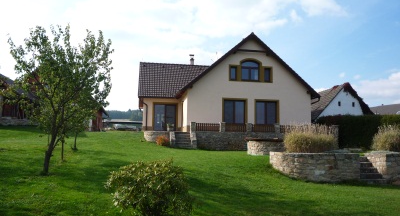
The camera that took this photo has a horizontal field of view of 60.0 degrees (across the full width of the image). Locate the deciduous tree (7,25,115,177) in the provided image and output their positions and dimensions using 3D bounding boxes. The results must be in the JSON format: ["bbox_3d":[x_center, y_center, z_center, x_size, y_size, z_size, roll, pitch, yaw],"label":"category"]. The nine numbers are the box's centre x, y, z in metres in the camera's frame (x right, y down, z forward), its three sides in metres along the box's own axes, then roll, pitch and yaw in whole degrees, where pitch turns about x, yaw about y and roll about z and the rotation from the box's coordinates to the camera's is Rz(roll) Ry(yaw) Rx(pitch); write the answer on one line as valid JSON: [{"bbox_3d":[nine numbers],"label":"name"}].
[{"bbox_3d":[-3.959,-0.276,9.845,2.950,4.220,2.800,1,-4,0],"label":"deciduous tree"}]

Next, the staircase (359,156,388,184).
[{"bbox_3d":[5.300,2.013,11.284,0.880,0.750,1.300,1,-4,-4],"label":"staircase"}]

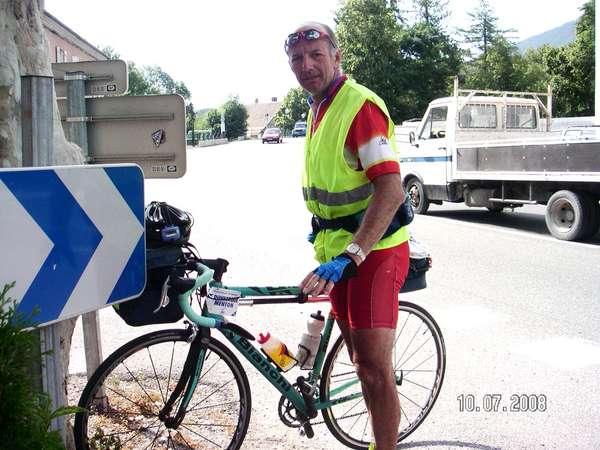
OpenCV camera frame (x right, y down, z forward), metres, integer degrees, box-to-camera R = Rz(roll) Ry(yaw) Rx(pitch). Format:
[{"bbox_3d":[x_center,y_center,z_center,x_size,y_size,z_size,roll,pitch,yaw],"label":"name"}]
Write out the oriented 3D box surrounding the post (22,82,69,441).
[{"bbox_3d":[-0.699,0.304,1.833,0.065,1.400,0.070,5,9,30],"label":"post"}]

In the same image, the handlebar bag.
[{"bbox_3d":[-0.562,0.202,2.342,0.190,0.245,0.260,-3,9,-28],"label":"handlebar bag"}]

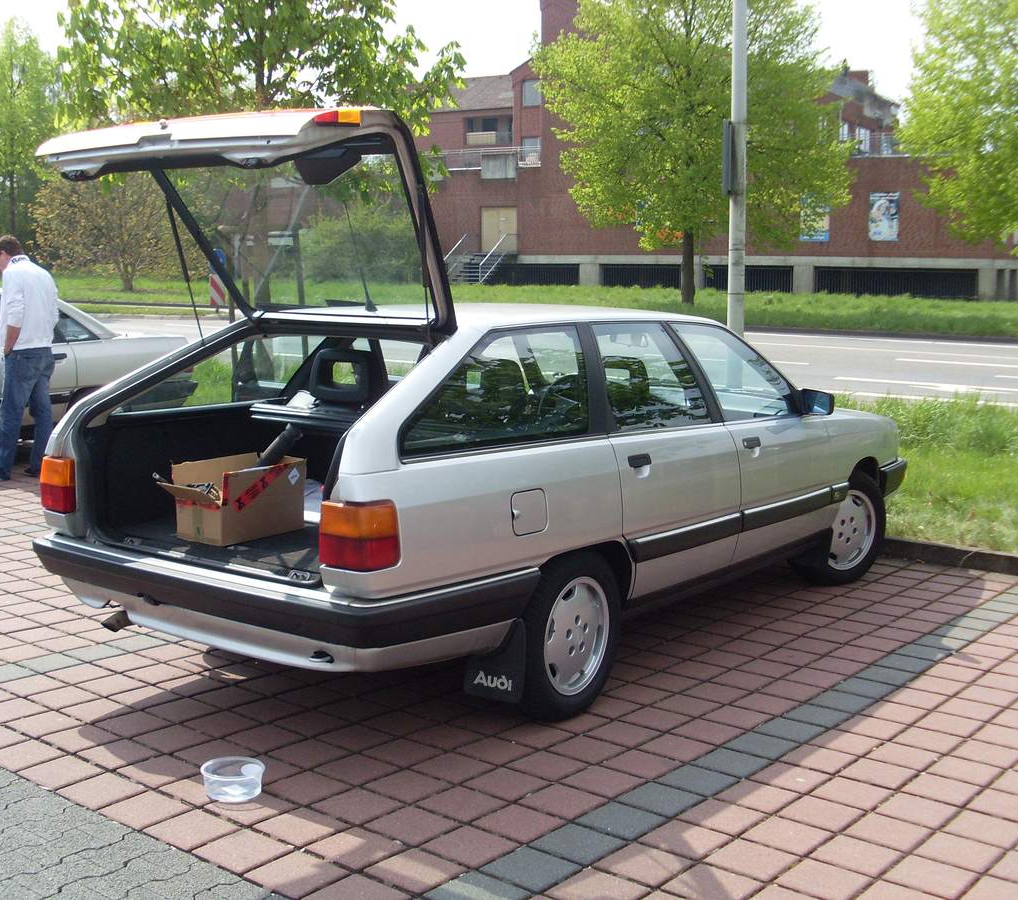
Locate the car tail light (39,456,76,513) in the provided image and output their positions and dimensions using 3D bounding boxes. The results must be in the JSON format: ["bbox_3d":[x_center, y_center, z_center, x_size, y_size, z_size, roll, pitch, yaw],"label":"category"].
[{"bbox_3d":[-1.494,0.106,4.460,0.170,0.190,0.165,7,9,34],"label":"car tail light"}]

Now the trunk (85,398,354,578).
[{"bbox_3d":[-0.683,0.104,4.495,1.200,0.420,0.950,7,9,34],"label":"trunk"}]

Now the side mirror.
[{"bbox_3d":[1.370,-0.213,5.830,0.170,0.115,0.095,7,9,34],"label":"side mirror"}]

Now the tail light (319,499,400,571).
[{"bbox_3d":[-0.419,0.239,3.740,0.170,0.190,0.165,7,9,34],"label":"tail light"}]

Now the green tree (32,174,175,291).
[{"bbox_3d":[-12.975,-7.165,43.000,5.200,3.900,5.000,1,7,0],"label":"green tree"}]

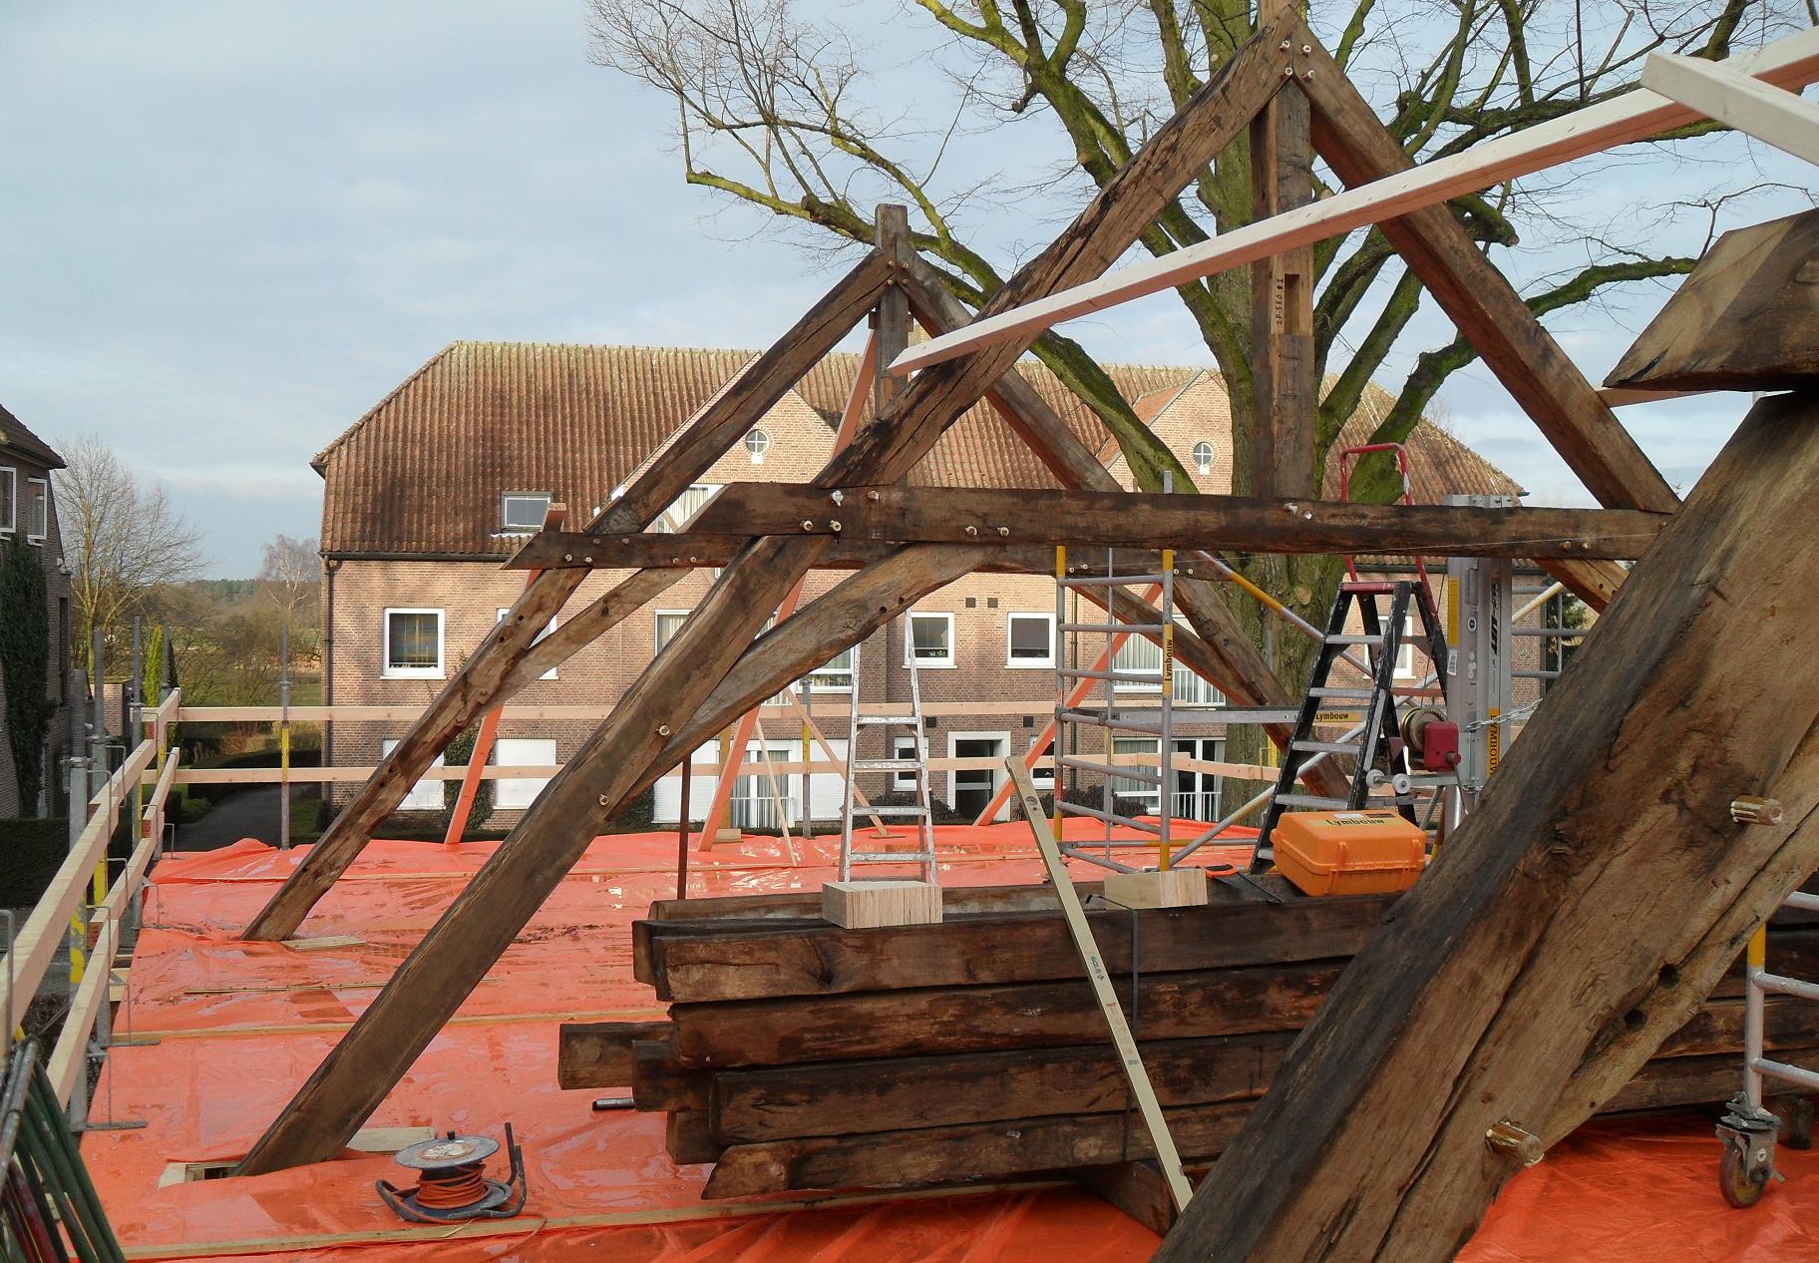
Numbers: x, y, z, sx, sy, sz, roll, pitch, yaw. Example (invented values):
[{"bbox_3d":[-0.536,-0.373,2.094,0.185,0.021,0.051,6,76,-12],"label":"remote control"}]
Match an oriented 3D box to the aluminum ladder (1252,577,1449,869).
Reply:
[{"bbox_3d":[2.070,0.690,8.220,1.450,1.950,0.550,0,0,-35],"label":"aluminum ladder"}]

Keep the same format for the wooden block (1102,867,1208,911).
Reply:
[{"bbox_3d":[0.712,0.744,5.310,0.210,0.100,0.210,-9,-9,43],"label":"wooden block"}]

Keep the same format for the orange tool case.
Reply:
[{"bbox_3d":[1.340,0.673,5.590,0.400,0.195,0.260,0,12,-16],"label":"orange tool case"}]

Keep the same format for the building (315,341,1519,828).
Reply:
[{"bbox_3d":[0.570,-1.200,47.700,29.500,11.900,10.300,0,0,-13],"label":"building"}]

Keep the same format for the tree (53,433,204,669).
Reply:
[{"bbox_3d":[-28.600,-1.200,65.000,8.200,11.600,8.200,0,0,-24],"label":"tree"}]

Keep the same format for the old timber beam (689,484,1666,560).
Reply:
[{"bbox_3d":[1.410,-0.388,6.880,4.620,0.205,0.140,0,0,-20],"label":"old timber beam"}]

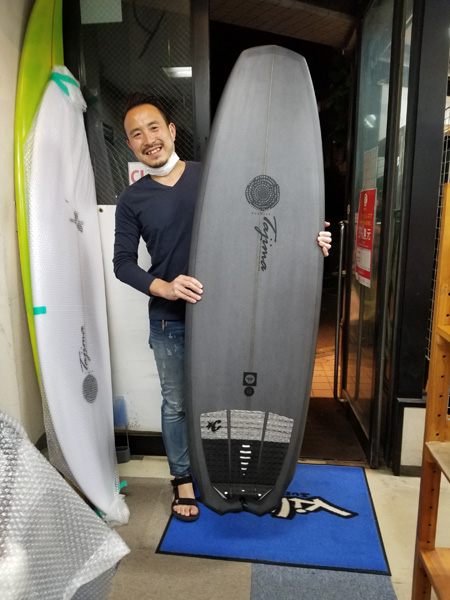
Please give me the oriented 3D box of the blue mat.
[{"bbox_3d":[0.231,0.935,2.064,0.890,0.012,0.735,1,11,9],"label":"blue mat"}]

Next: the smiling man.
[{"bbox_3d":[-0.019,0.092,1.867,0.860,1.745,0.440,-1,10,0],"label":"smiling man"}]

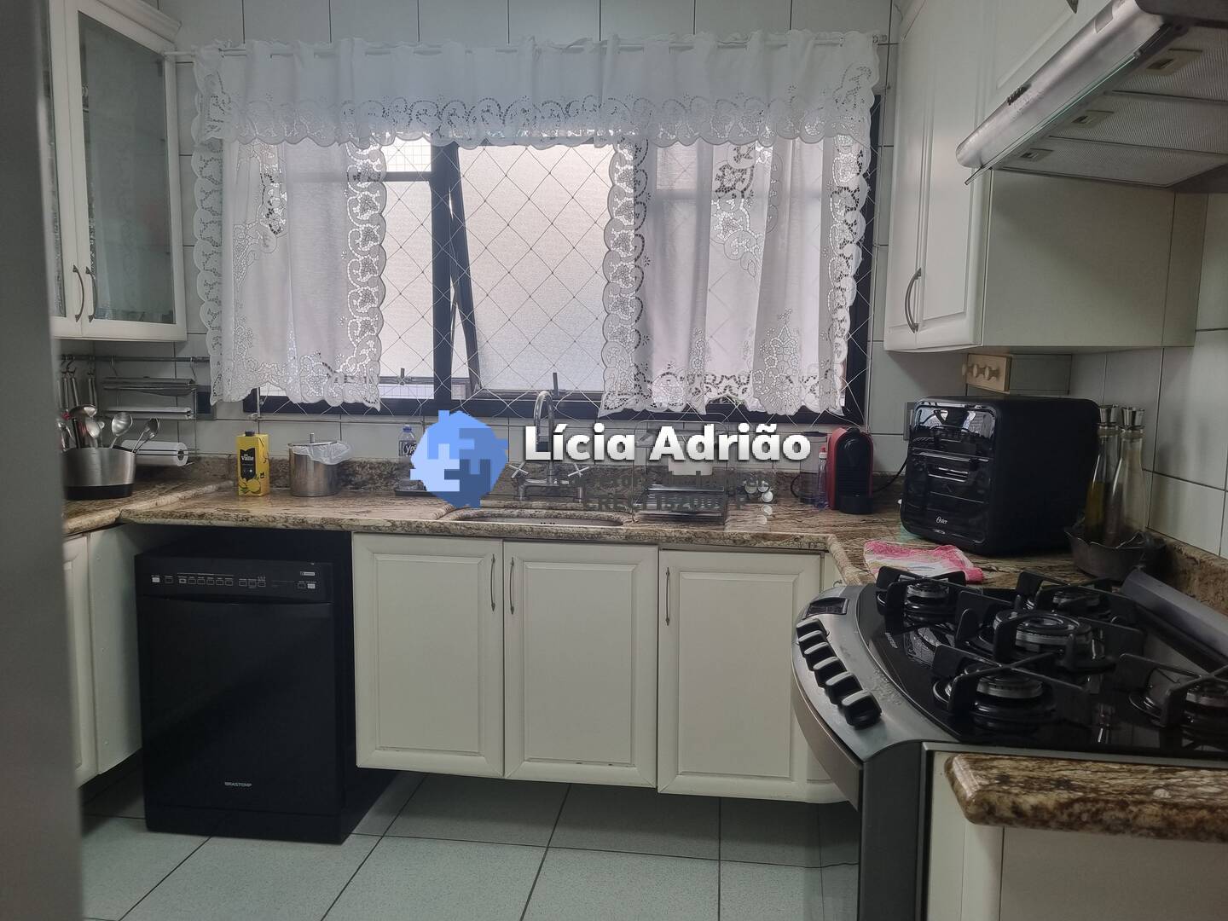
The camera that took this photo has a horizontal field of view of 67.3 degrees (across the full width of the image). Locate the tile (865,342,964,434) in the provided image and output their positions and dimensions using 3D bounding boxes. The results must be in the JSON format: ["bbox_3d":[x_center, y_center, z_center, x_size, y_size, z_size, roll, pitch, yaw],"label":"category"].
[{"bbox_3d":[0.970,-0.229,2.946,0.300,0.300,0.010,1,6,6],"label":"tile"}]

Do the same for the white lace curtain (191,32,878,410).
[{"bbox_3d":[-0.315,-0.757,3.027,2.230,1.180,0.090,1,7,7],"label":"white lace curtain"}]

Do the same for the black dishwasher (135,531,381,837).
[{"bbox_3d":[-1.055,0.663,2.979,0.602,0.837,0.610,1,7,7],"label":"black dishwasher"}]

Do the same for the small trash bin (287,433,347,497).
[{"bbox_3d":[-1.020,0.013,3.152,0.175,0.205,0.168,1,7,7],"label":"small trash bin"}]

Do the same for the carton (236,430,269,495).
[{"bbox_3d":[-1.216,0.009,3.119,0.075,0.213,0.070,1,7,7],"label":"carton"}]

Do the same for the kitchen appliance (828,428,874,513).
[{"bbox_3d":[0.731,0.034,2.856,0.125,0.256,0.250,1,6,6],"label":"kitchen appliance"}]

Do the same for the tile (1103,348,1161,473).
[{"bbox_3d":[1.230,-0.145,2.203,0.010,0.308,0.302,1,7,7],"label":"tile"}]

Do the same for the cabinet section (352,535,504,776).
[{"bbox_3d":[-0.516,0.549,2.926,0.450,0.710,0.450,1,6,6],"label":"cabinet section"}]

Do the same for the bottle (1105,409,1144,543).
[{"bbox_3d":[1.115,0.054,2.004,0.080,0.335,0.080,1,6,6],"label":"bottle"}]

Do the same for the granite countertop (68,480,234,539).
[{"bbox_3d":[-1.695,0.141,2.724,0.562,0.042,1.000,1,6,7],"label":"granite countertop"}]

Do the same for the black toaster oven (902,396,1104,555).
[{"bbox_3d":[1.000,0.027,2.416,0.329,0.374,0.324,-2,7,-22],"label":"black toaster oven"}]

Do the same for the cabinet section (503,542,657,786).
[{"bbox_3d":[-0.069,0.564,2.876,0.450,0.710,0.450,1,6,6],"label":"cabinet section"}]

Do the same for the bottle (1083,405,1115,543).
[{"bbox_3d":[1.096,0.048,2.076,0.080,0.335,0.080,1,6,6],"label":"bottle"}]

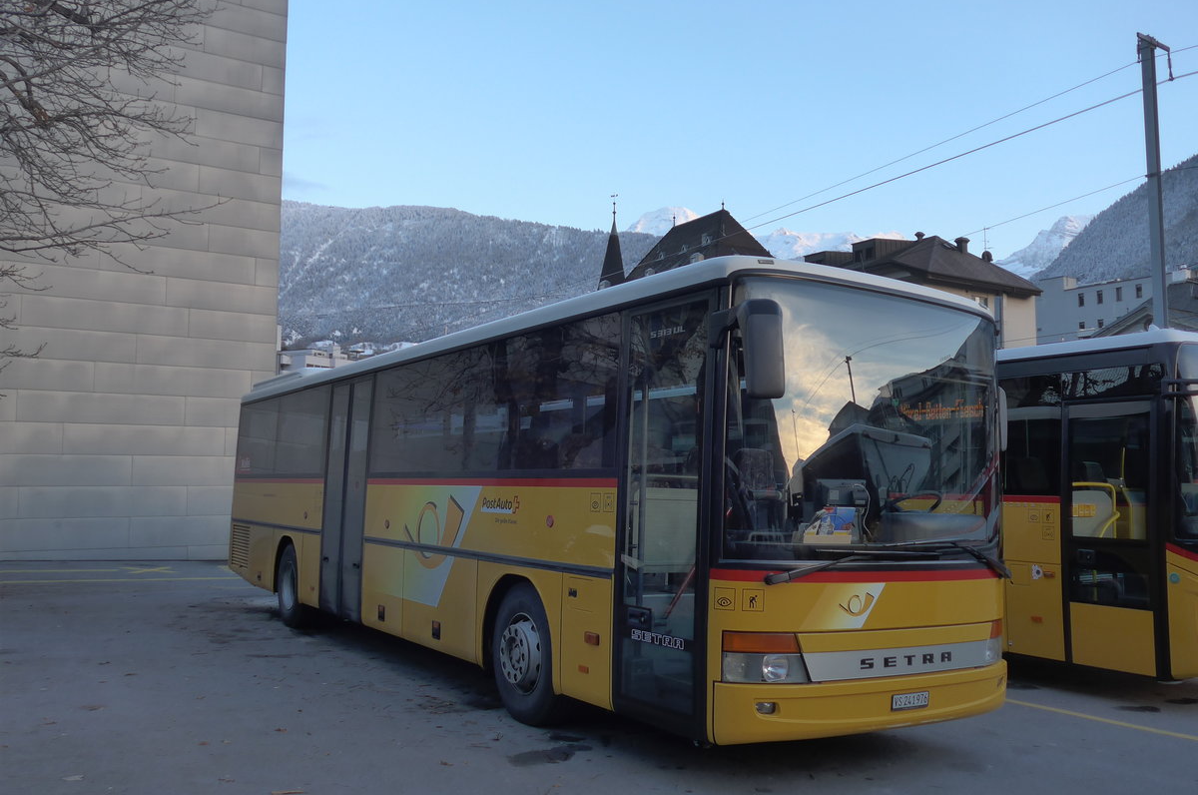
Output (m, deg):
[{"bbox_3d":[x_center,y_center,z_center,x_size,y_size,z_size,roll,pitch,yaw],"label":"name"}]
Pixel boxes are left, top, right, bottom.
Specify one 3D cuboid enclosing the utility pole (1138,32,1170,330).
[{"bbox_3d":[11.455,-1.894,20.233,1.291,11.022,0.250,4,-6,-35],"label":"utility pole"}]

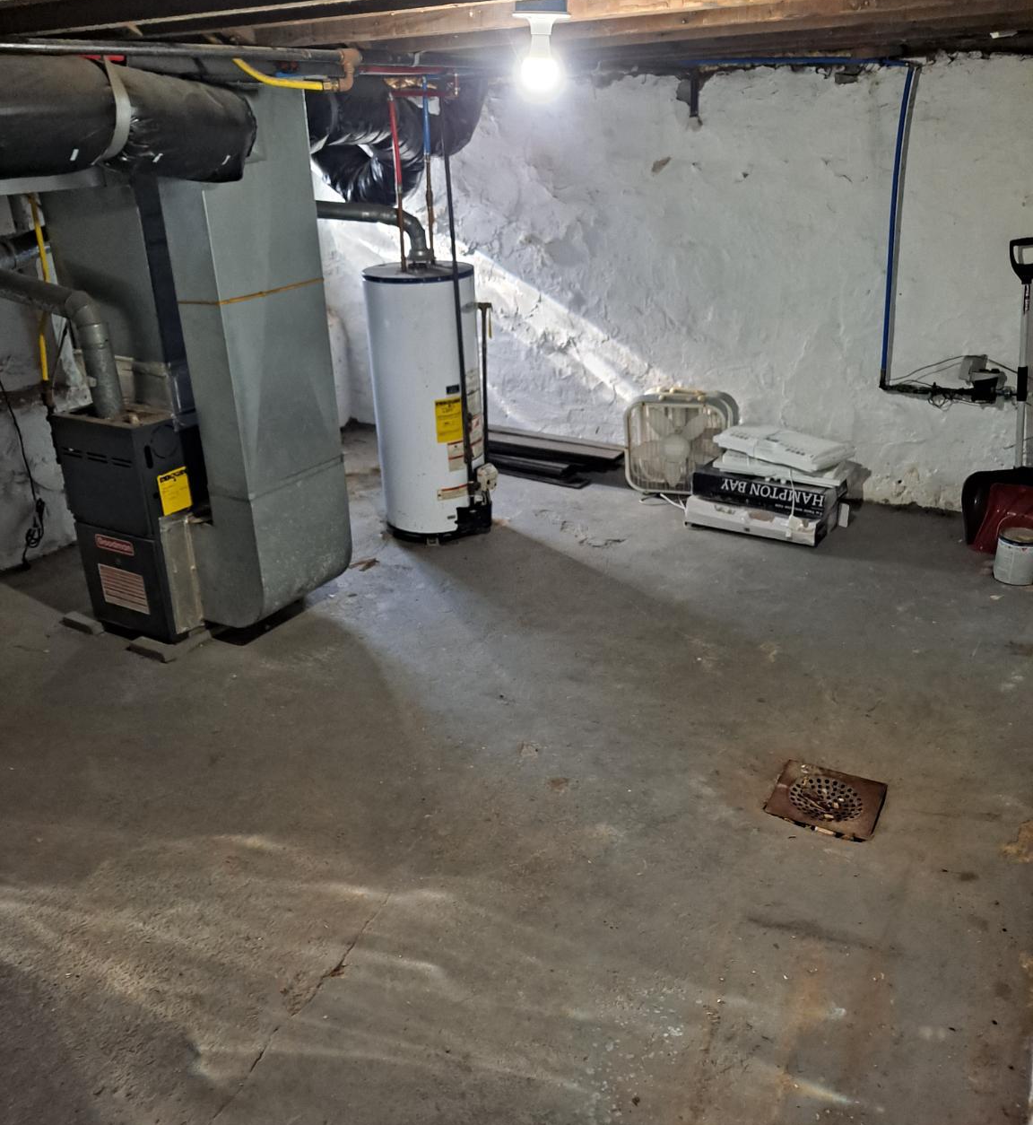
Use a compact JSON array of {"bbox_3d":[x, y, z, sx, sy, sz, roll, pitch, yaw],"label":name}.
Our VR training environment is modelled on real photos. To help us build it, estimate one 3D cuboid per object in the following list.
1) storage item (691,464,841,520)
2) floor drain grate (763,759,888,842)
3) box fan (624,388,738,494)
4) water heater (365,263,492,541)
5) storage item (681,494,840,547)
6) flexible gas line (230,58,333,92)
[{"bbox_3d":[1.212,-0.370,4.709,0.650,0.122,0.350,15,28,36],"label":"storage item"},{"bbox_3d":[0.861,0.653,2.763,0.271,0.020,0.271,11,26,30],"label":"floor drain grate"},{"bbox_3d":[0.829,-0.623,5.088,0.540,0.530,0.130,8,25,24],"label":"box fan"},{"bbox_3d":[-0.378,-0.767,4.711,0.590,1.230,0.510,9,25,25],"label":"water heater"},{"bbox_3d":[1.166,-0.238,4.713,0.627,0.120,0.330,12,27,32],"label":"storage item"},{"bbox_3d":[-0.600,-1.248,2.550,0.280,0.100,0.045,-15,25,-27],"label":"flexible gas line"}]

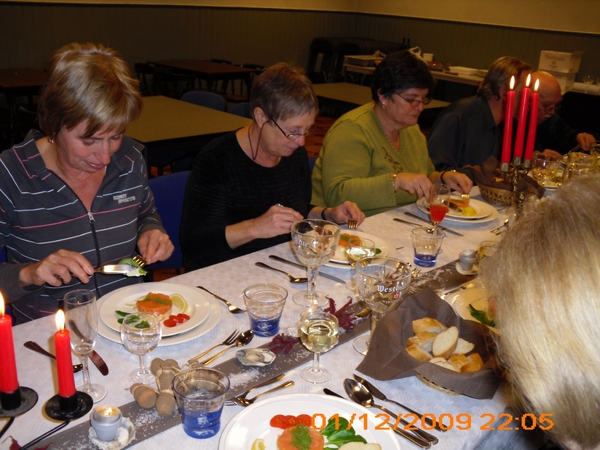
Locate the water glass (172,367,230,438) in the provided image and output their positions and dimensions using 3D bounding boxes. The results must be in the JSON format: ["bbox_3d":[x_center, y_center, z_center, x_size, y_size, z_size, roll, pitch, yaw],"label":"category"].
[{"bbox_3d":[-0.150,0.278,0.950,0.085,0.084,0.085,3,22,-1],"label":"water glass"}]

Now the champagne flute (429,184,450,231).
[{"bbox_3d":[0.357,-0.014,1.625,0.058,0.174,0.058,-16,28,-39],"label":"champagne flute"}]

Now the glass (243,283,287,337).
[{"bbox_3d":[-0.067,0.172,1.230,0.087,0.081,0.087,3,22,-1],"label":"glass"}]

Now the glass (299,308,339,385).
[{"bbox_3d":[0.031,0.213,1.091,0.066,0.118,0.066,3,22,-1],"label":"glass"}]

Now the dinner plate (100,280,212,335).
[{"bbox_3d":[-0.300,0.183,1.304,0.227,0.024,0.227,-2,21,-13],"label":"dinner plate"}]

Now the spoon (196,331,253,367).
[{"bbox_3d":[-0.140,0.237,1.209,0.032,0.018,0.162,16,24,32],"label":"spoon"}]

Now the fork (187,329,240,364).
[{"bbox_3d":[-0.165,0.235,1.214,0.021,0.016,0.154,15,24,29],"label":"fork"}]

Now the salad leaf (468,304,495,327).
[{"bbox_3d":[0.391,0.194,1.340,0.040,0.018,0.075,-5,22,-23],"label":"salad leaf"}]

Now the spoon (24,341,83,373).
[{"bbox_3d":[-0.457,0.241,1.153,0.155,0.018,0.035,13,22,23],"label":"spoon"}]

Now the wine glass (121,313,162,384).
[{"bbox_3d":[-0.276,0.219,1.097,0.072,0.118,0.072,-3,21,-15],"label":"wine glass"}]

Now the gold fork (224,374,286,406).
[{"bbox_3d":[-0.081,0.282,1.060,0.144,0.017,0.021,-14,27,-37],"label":"gold fork"}]

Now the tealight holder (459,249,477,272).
[{"bbox_3d":[0.446,0.094,1.659,0.046,0.047,0.046,4,20,0],"label":"tealight holder"}]

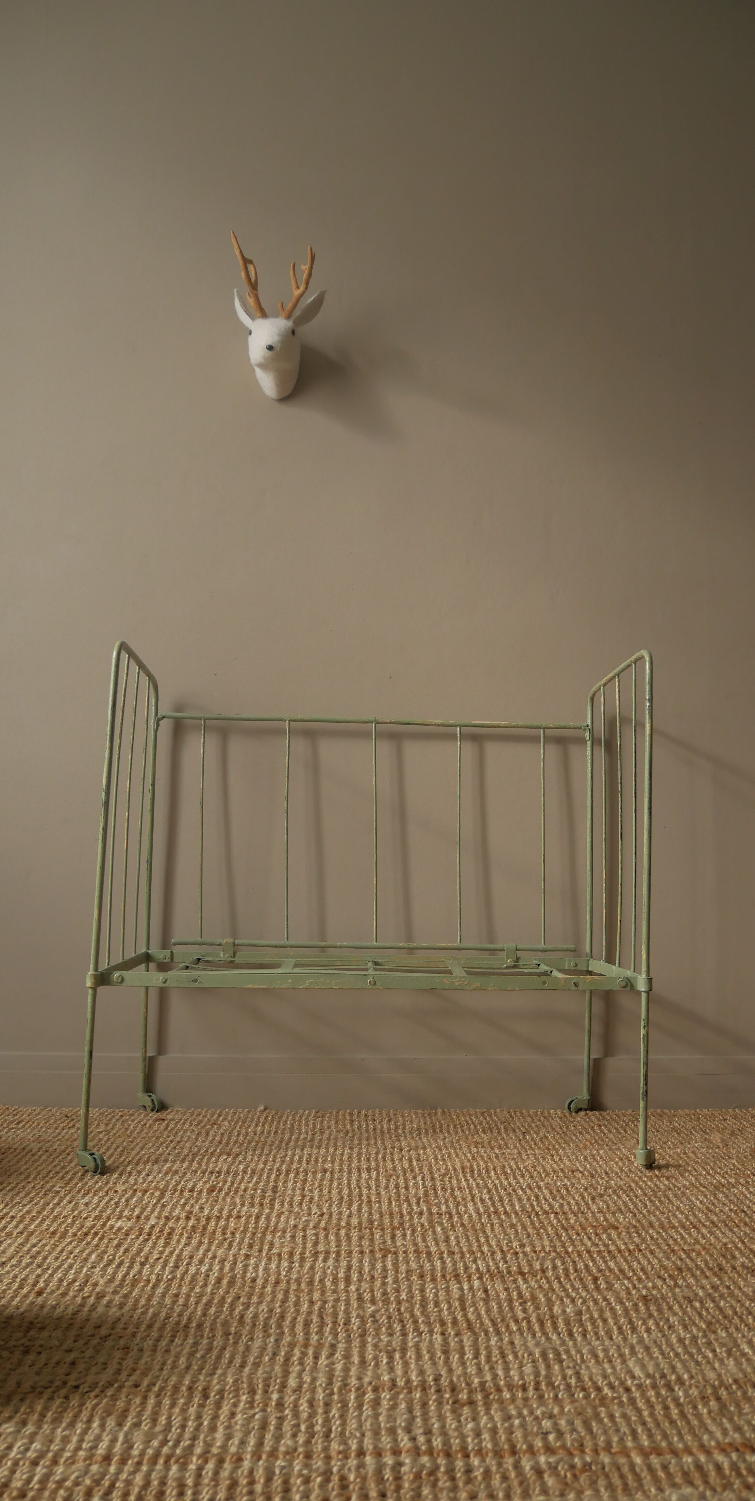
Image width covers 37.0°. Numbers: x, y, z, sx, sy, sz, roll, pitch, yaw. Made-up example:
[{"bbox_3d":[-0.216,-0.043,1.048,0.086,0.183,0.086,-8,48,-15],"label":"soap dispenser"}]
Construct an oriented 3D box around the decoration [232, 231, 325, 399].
[{"bbox_3d":[-0.159,-0.716,1.816,0.152,0.263,0.131,1,-6,-1],"label":"decoration"}]

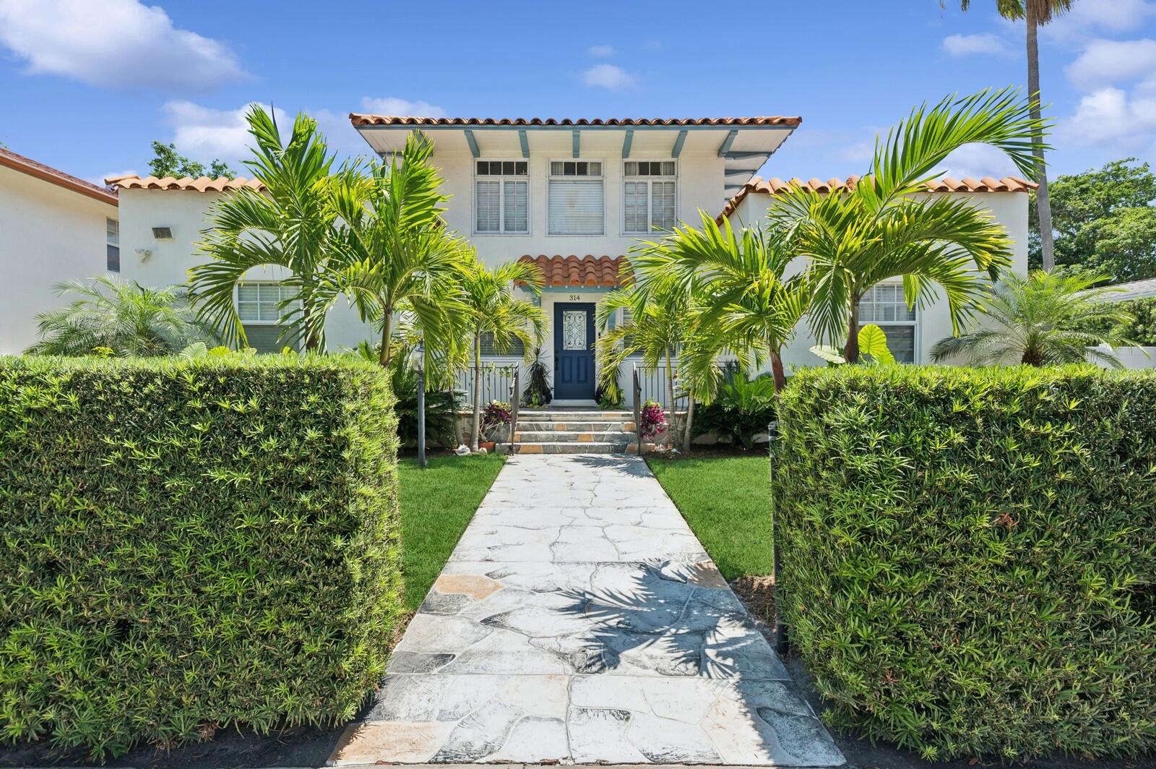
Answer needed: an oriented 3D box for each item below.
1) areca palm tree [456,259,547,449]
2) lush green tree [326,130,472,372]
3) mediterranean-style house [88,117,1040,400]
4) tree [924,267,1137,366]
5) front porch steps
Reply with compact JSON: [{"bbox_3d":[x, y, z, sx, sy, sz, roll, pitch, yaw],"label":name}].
[{"bbox_3d":[-1.420,-0.500,9.850,1.700,3.400,1.700,0,1,0],"label":"areca palm tree"},{"bbox_3d":[-1.640,-0.330,4.950,1.450,3.800,1.500,0,1,0],"label":"lush green tree"},{"bbox_3d":[-0.200,-2.400,14.800,16.600,7.000,10.800,0,1,0],"label":"mediterranean-style house"},{"bbox_3d":[5.600,0.000,6.800,2.500,2.800,2.400,0,1,0],"label":"tree"},{"bbox_3d":[-0.160,0.870,10.150,2.500,0.720,1.200,0,1,0],"label":"front porch steps"}]

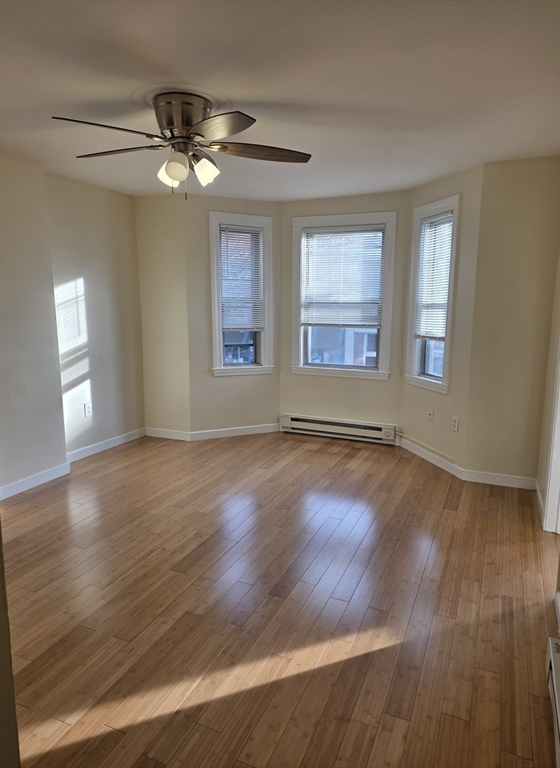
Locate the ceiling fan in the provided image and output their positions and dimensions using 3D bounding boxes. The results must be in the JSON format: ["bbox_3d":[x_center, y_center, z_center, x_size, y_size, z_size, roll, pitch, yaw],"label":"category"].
[{"bbox_3d":[-0.478,-1.167,2.525,1.280,0.387,1.240,0,10,0],"label":"ceiling fan"}]

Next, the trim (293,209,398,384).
[{"bbox_3d":[0.602,-0.853,5.028,1.041,1.566,0.100,4,11,23],"label":"trim"}]

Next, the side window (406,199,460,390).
[{"bbox_3d":[1.298,-0.732,4.356,0.100,1.566,0.659,-3,10,-16],"label":"side window"}]

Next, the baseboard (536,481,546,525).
[{"bbox_3d":[1.806,0.818,3.523,0.016,0.087,0.704,4,11,23],"label":"baseboard"}]

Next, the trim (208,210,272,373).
[{"bbox_3d":[-0.373,-0.867,5.096,0.658,1.566,0.110,-4,11,-22],"label":"trim"}]

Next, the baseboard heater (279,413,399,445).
[{"bbox_3d":[0.590,0.459,5.268,1.226,0.180,0.070,4,11,22],"label":"baseboard heater"}]

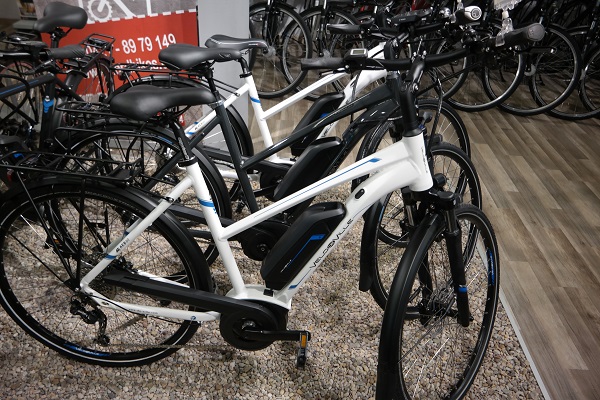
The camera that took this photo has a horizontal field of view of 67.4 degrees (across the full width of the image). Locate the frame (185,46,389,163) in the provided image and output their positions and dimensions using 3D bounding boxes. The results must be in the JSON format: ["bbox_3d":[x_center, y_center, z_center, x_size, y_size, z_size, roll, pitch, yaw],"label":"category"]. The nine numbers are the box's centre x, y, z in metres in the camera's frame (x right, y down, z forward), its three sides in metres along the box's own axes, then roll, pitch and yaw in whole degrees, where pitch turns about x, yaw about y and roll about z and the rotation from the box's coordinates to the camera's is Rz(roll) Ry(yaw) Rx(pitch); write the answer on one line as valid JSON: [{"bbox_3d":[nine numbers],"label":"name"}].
[{"bbox_3d":[-0.091,-0.369,1.989,1.000,0.665,0.148,5,29,1],"label":"frame"}]

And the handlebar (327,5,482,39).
[{"bbox_3d":[0.333,-0.571,1.473,0.153,0.094,0.645,-20,25,-31],"label":"handlebar"}]

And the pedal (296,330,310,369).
[{"bbox_3d":[0.008,0.436,1.305,0.029,0.073,0.087,5,26,2],"label":"pedal"}]

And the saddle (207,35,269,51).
[{"bbox_3d":[-0.256,-0.626,1.853,0.259,0.064,0.156,5,29,1],"label":"saddle"}]

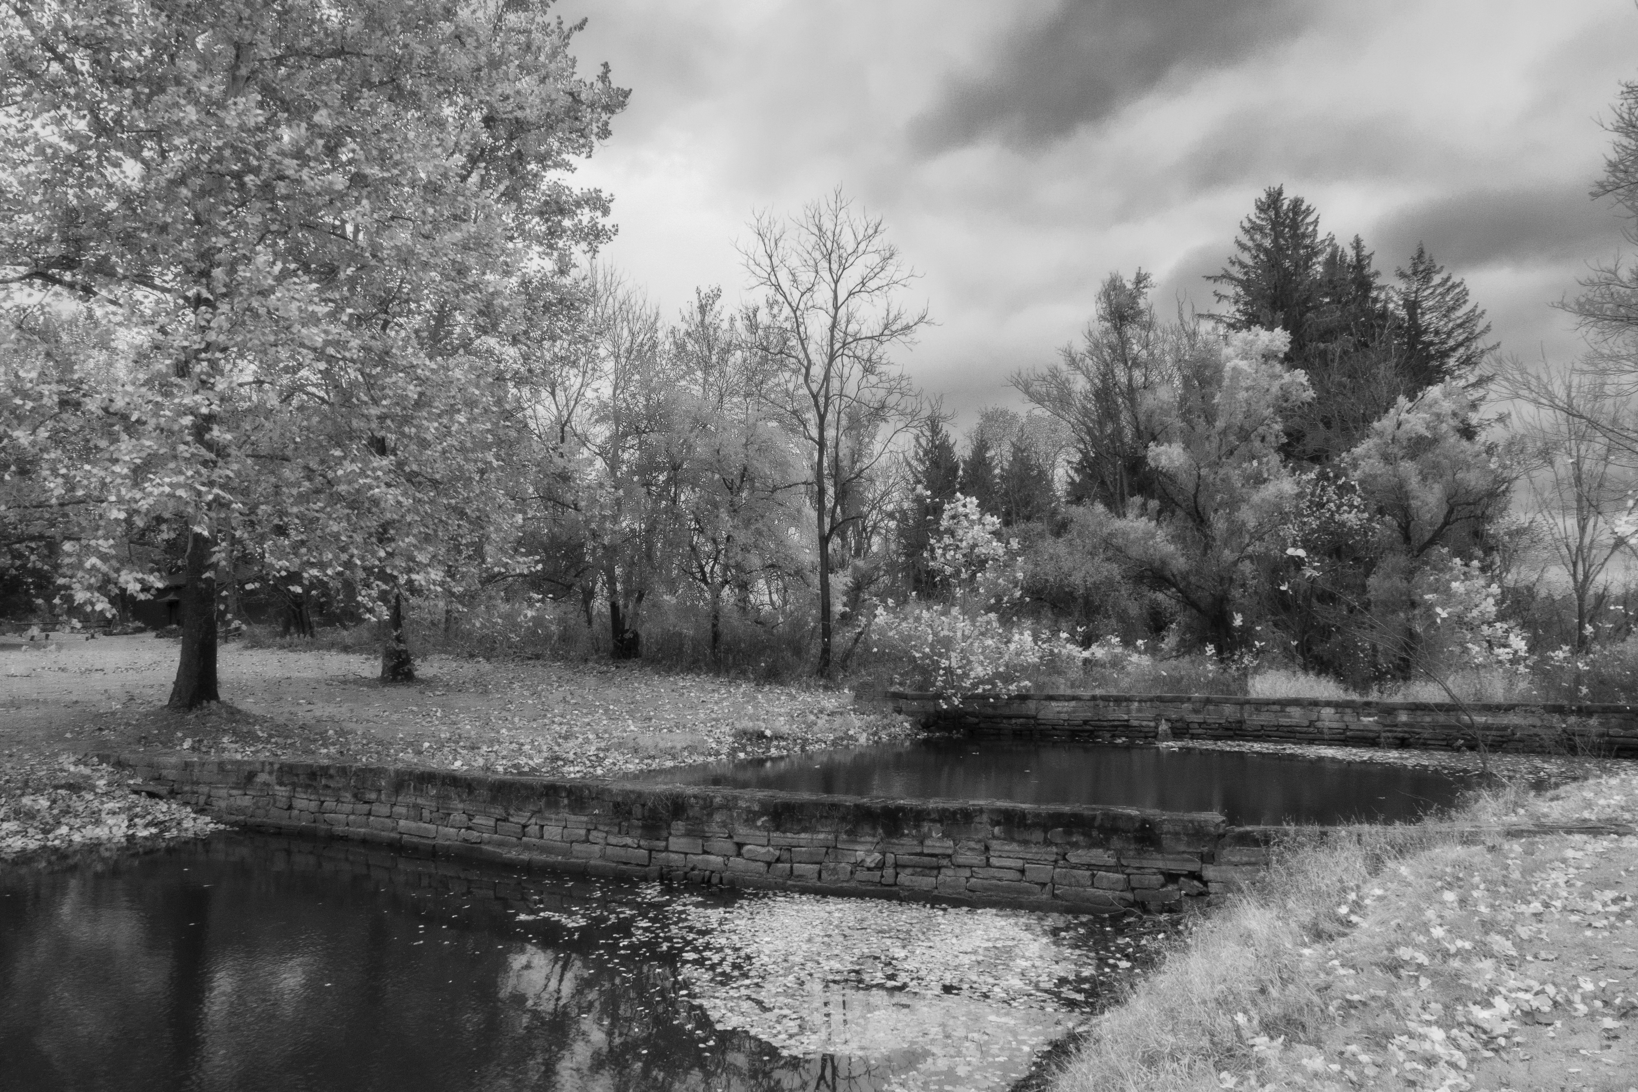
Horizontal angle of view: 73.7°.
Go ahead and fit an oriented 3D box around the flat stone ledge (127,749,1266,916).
[{"bbox_3d":[-2.646,3.041,12.076,13.514,0.950,0.800,-1,-4,18],"label":"flat stone ledge"}]

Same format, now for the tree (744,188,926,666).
[{"bbox_3d":[0.374,-2.945,27.725,4.600,12.583,4.400,0,-3,1],"label":"tree"}]

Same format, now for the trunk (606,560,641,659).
[{"bbox_3d":[-6.086,2.005,33.941,1.050,3.138,0.900,1,-3,-10],"label":"trunk"}]

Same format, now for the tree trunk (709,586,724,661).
[{"bbox_3d":[-3.086,2.333,32.919,0.360,2.349,0.360,0,-3,-5],"label":"tree trunk"}]

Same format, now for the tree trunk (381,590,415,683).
[{"bbox_3d":[-9.932,2.108,25.720,0.800,2.225,0.750,1,-4,-21],"label":"tree trunk"}]

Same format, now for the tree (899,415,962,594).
[{"bbox_3d":[4.370,-0.962,42.133,2.800,8.226,2.700,0,-3,6],"label":"tree"}]

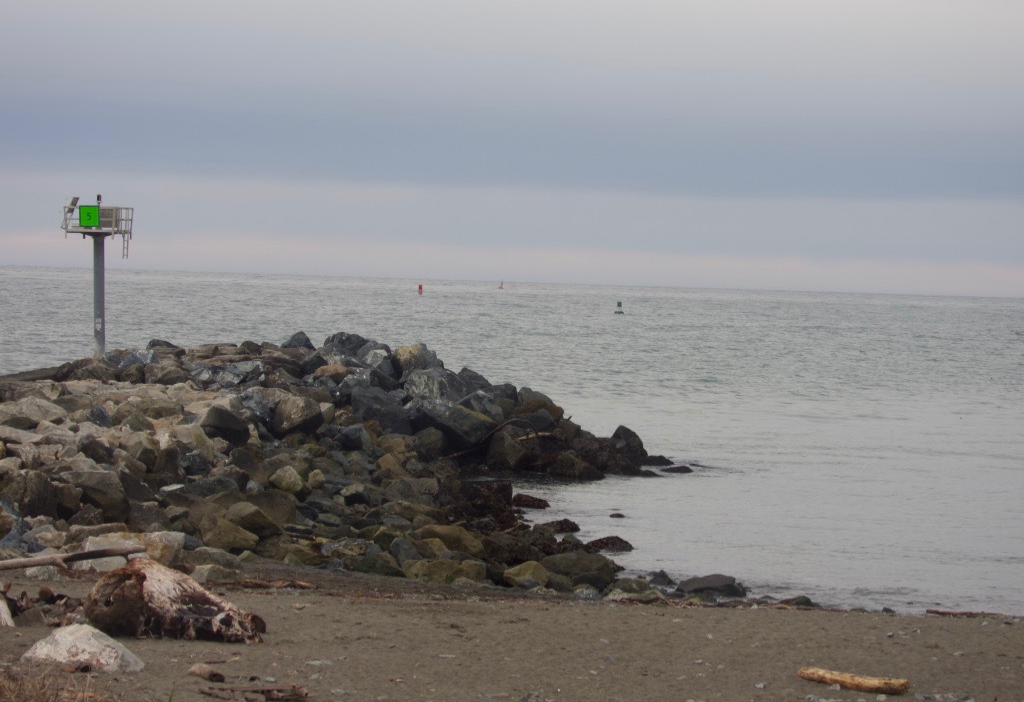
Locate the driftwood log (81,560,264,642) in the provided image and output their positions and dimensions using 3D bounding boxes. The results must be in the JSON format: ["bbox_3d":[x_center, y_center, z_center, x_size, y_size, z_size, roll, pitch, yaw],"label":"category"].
[{"bbox_3d":[-4.755,3.520,48.000,2.500,1.130,1.250,2,1,-6],"label":"driftwood log"}]

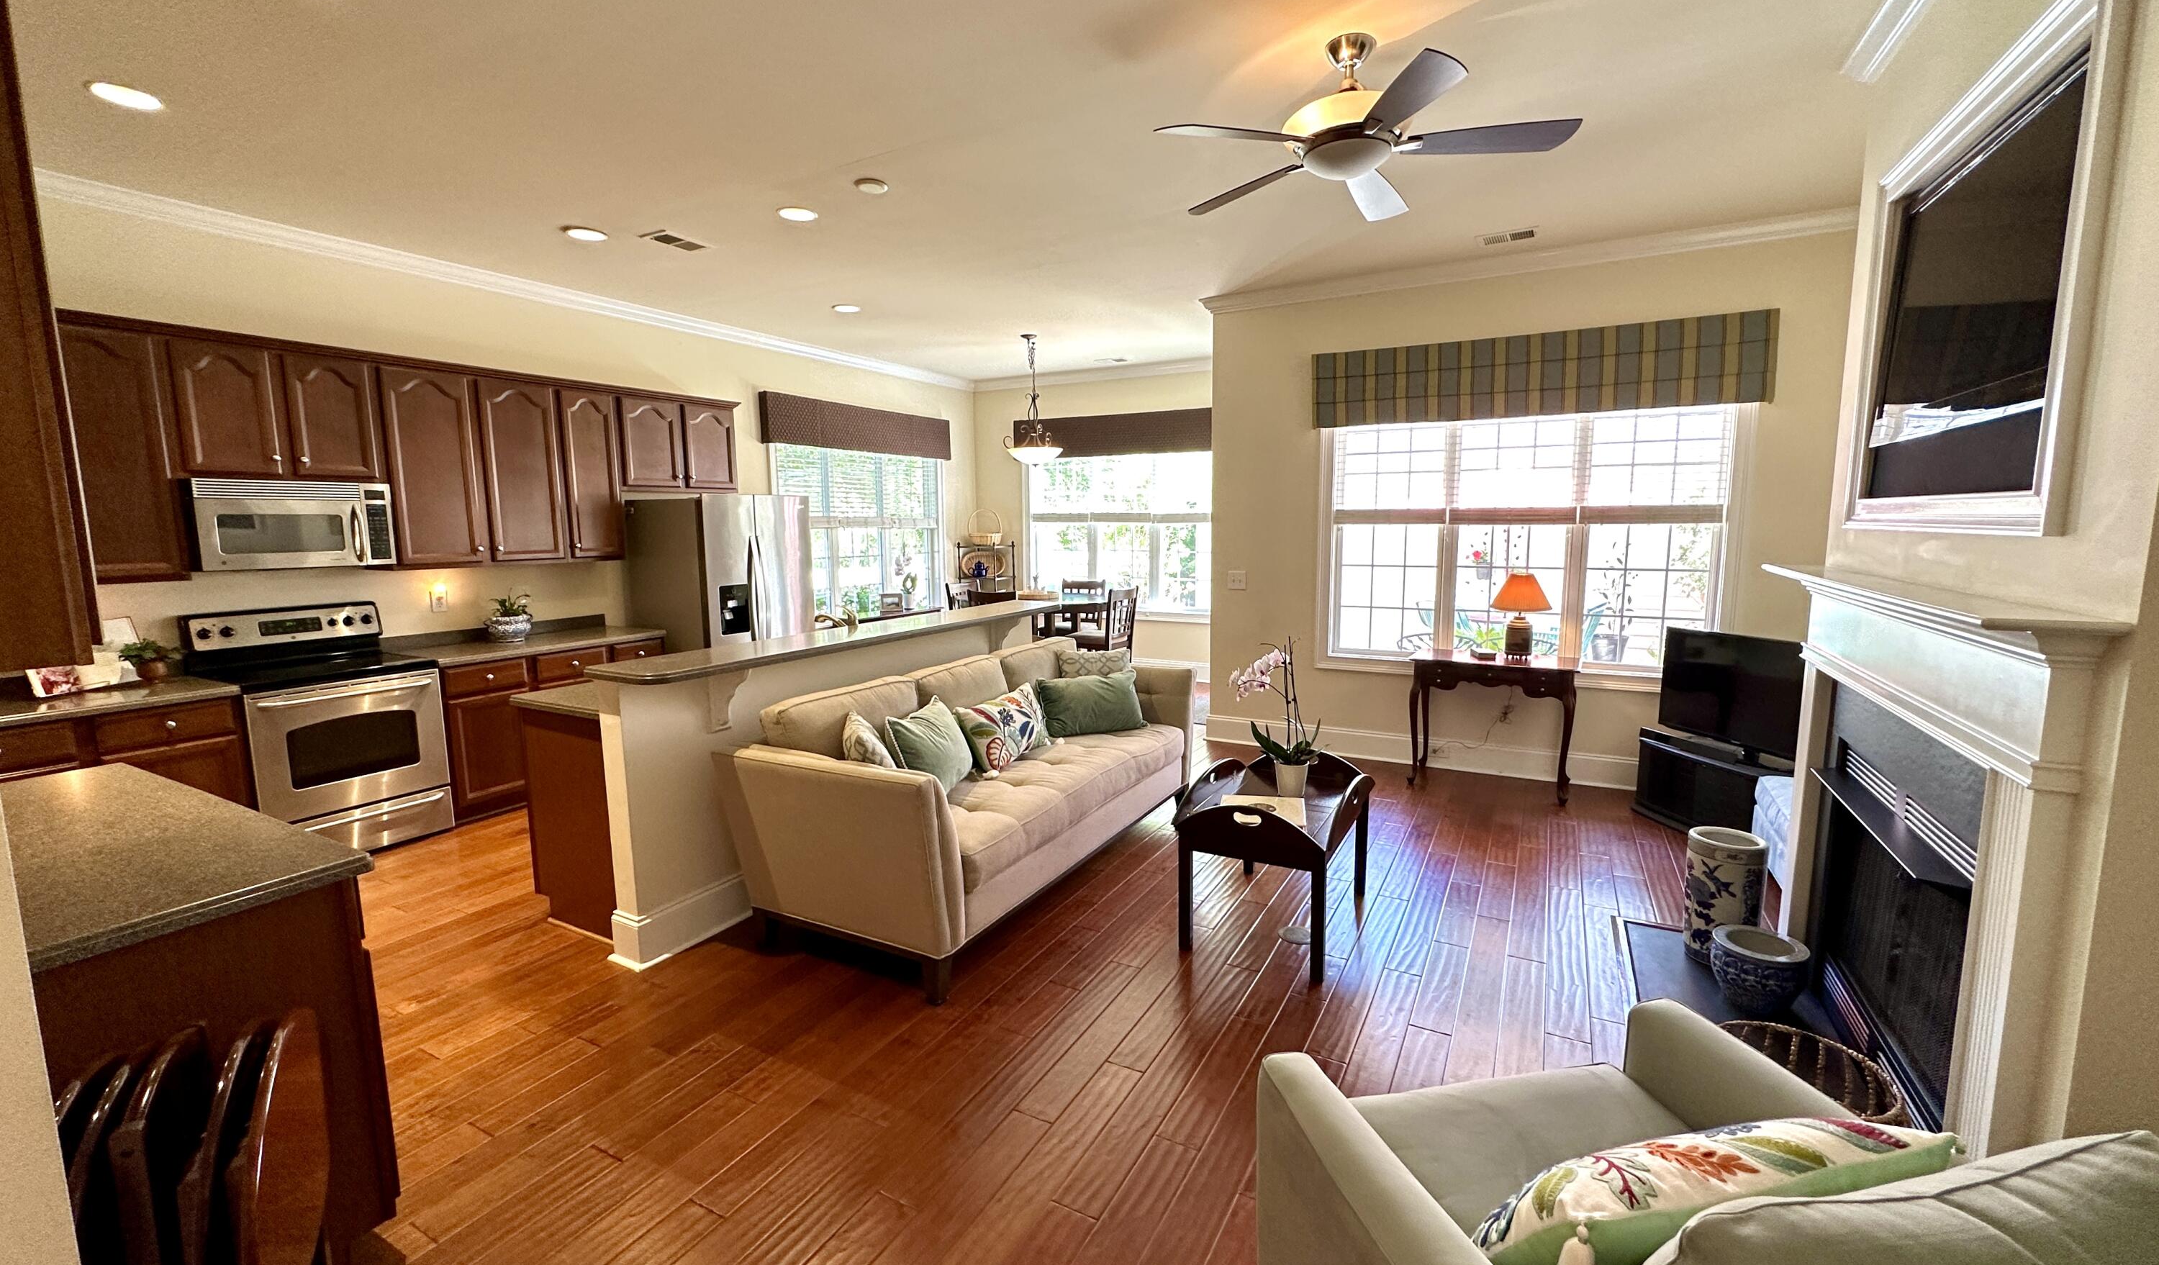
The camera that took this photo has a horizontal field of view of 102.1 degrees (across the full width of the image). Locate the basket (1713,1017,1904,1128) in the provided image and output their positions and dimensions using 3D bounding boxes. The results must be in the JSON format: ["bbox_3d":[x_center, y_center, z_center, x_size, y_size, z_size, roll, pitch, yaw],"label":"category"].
[{"bbox_3d":[1.796,1.187,2.197,0.400,0.250,0.400,4,8,29],"label":"basket"}]

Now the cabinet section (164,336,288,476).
[{"bbox_3d":[-3.986,-1.015,4.046,0.320,0.595,0.389,4,8,29],"label":"cabinet section"}]

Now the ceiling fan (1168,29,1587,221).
[{"bbox_3d":[0.860,-1.662,2.814,1.280,0.410,1.280,4,8,29],"label":"ceiling fan"}]

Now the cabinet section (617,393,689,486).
[{"bbox_3d":[-2.971,-1.258,5.864,0.320,0.592,0.489,4,8,29],"label":"cabinet section"}]

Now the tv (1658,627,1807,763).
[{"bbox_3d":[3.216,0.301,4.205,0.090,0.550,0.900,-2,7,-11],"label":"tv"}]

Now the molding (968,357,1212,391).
[{"bbox_3d":[0.248,-2.521,8.547,3.150,0.100,0.085,4,8,29],"label":"molding"}]

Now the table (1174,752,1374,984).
[{"bbox_3d":[0.800,0.863,3.482,0.570,0.600,0.880,4,8,29],"label":"table"}]

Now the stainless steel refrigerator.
[{"bbox_3d":[-2.457,-0.034,6.005,0.880,1.770,0.850,4,8,29],"label":"stainless steel refrigerator"}]

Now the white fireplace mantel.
[{"bbox_3d":[2.055,0.577,2.325,0.180,1.410,1.890,4,8,29],"label":"white fireplace mantel"}]

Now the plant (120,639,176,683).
[{"bbox_3d":[-4.161,0.127,3.894,0.180,0.192,0.190,4,8,29],"label":"plant"}]

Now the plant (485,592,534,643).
[{"bbox_3d":[-3.400,-0.085,5.225,0.220,0.303,0.230,4,8,29],"label":"plant"}]

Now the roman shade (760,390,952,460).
[{"bbox_3d":[-1.938,-1.837,7.956,0.100,0.394,2.340,4,8,29],"label":"roman shade"}]

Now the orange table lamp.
[{"bbox_3d":[2.546,-0.085,5.025,0.320,0.527,0.320,4,8,29],"label":"orange table lamp"}]

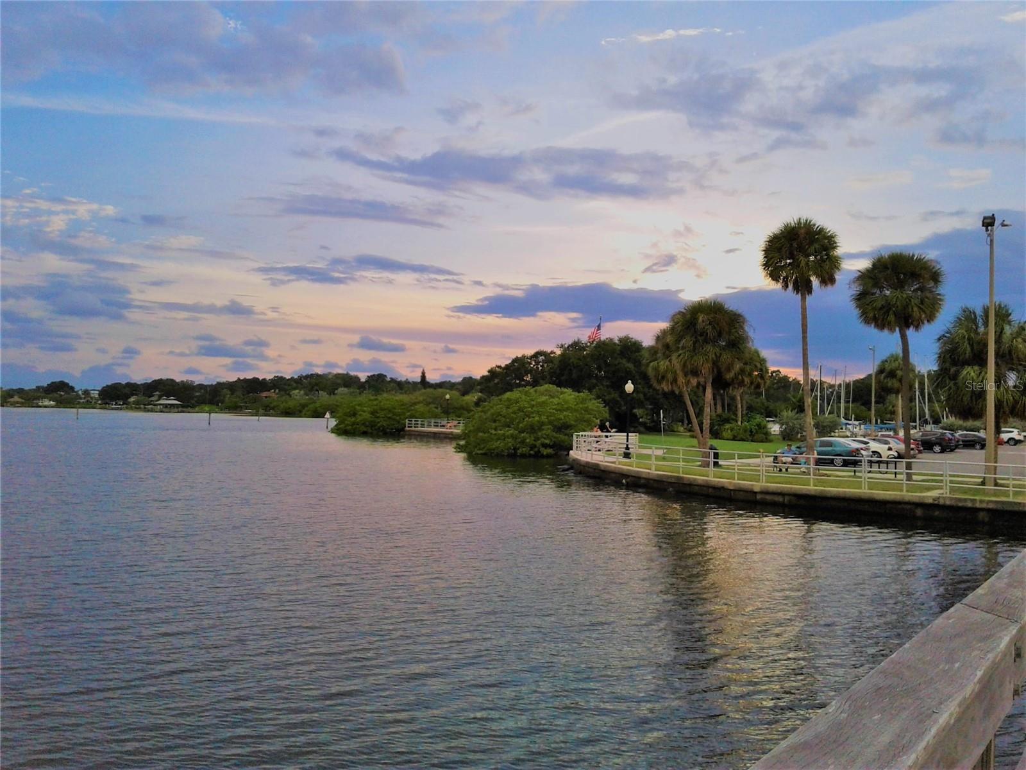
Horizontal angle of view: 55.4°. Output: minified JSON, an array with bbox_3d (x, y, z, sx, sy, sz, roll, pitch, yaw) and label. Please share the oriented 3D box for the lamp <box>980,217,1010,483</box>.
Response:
[{"bbox_3d":[16.032,-0.991,32.523,0.950,9.250,0.550,0,-2,26],"label":"lamp"}]

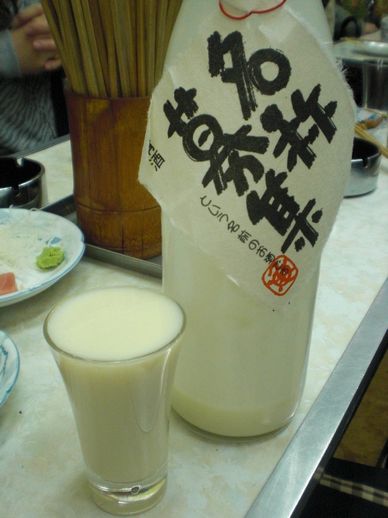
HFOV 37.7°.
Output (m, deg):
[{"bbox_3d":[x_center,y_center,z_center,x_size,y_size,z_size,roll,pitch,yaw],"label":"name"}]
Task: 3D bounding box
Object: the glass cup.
[{"bbox_3d":[-0.032,0.067,0.254,0.058,0.093,0.058,0,26,0],"label":"glass cup"}]

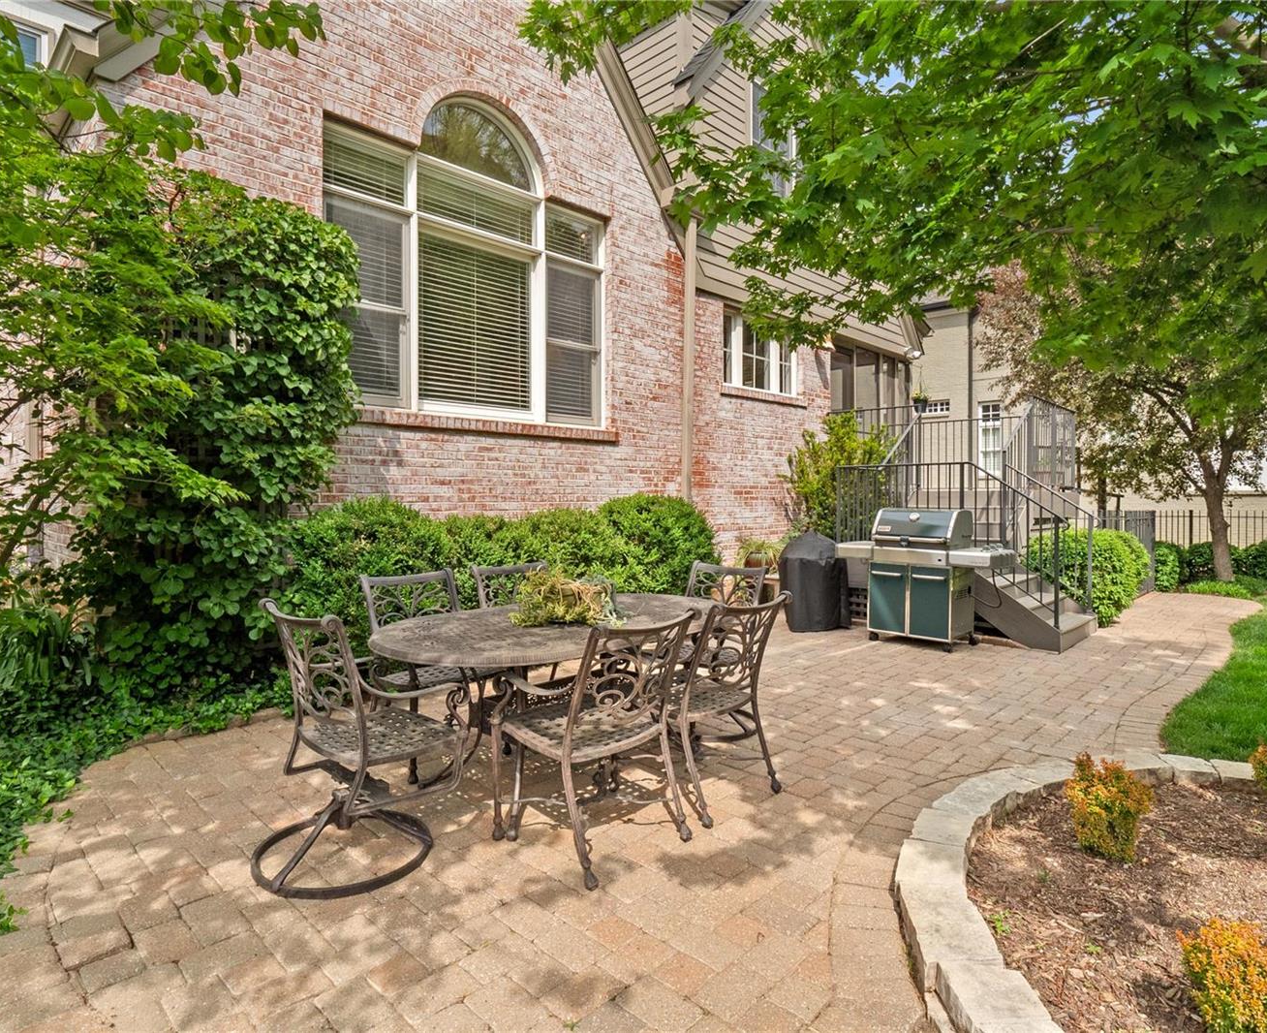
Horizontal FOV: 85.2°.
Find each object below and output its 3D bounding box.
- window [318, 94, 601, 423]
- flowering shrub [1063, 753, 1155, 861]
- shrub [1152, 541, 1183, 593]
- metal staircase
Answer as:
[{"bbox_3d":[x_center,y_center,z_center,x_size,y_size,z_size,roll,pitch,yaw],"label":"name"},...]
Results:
[{"bbox_3d":[-1.286,-2.175,5.872,2.675,2.615,0.140,-1,1,-43],"label":"window"},{"bbox_3d":[1.892,1.143,2.738,0.320,0.393,0.320,1,1,35],"label":"flowering shrub"},{"bbox_3d":[8.013,0.738,10.363,0.550,0.748,0.600,1,1,38],"label":"shrub"},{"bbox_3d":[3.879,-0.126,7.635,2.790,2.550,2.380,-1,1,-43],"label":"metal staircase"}]

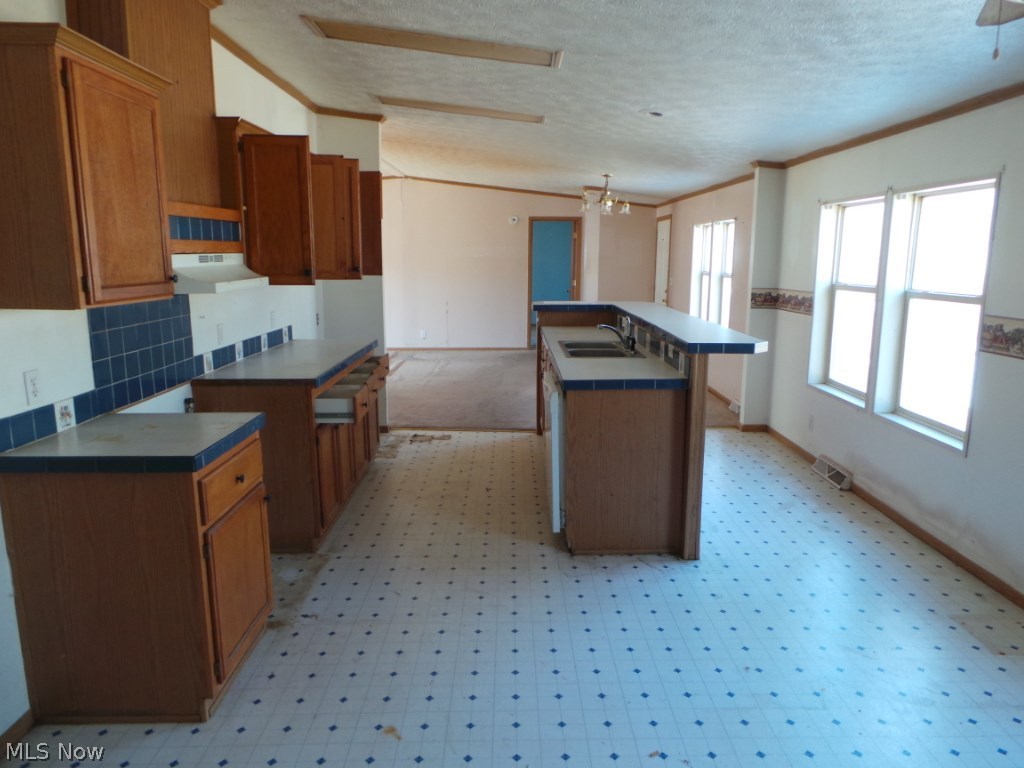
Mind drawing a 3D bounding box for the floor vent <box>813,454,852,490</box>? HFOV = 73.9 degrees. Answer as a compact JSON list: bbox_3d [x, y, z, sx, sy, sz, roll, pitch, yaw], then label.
[{"bbox_3d":[2.219,0.597,4.732,0.099,0.114,0.477,0,11,0],"label":"floor vent"}]

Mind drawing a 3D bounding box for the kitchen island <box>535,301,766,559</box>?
[{"bbox_3d":[0.722,0.064,4.919,1.038,1.113,3.083,0,11,0],"label":"kitchen island"}]

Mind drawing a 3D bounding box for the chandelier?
[{"bbox_3d":[1.071,-2.141,7.698,0.560,0.447,0.561,0,11,0],"label":"chandelier"}]

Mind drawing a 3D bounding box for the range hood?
[{"bbox_3d":[-1.385,-0.489,2.961,0.439,0.162,0.757,0,11,0],"label":"range hood"}]

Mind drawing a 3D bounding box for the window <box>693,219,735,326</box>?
[{"bbox_3d":[2.294,-1.166,7.776,0.083,1.348,1.545,0,11,0],"label":"window"}]

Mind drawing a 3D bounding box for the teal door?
[{"bbox_3d":[0.683,-1.645,11.463,0.742,2.075,0.045,0,11,0],"label":"teal door"}]

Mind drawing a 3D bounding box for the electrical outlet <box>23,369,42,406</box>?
[{"bbox_3d":[-1.600,0.010,2.275,0.012,0.115,0.073,0,11,0],"label":"electrical outlet"}]

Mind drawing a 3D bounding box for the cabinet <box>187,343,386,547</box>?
[{"bbox_3d":[-1.292,0.272,4.378,0.624,0.929,1.780,0,11,0],"label":"cabinet"}]

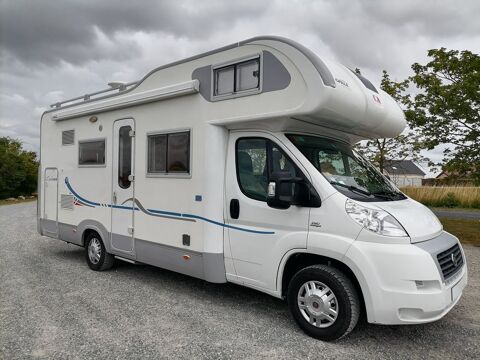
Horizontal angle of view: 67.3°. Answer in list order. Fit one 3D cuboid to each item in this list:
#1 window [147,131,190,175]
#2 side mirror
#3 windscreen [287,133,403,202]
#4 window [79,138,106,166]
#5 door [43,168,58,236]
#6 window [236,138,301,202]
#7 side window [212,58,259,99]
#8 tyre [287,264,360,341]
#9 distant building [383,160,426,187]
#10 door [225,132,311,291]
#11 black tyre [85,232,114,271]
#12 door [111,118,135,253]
[{"bbox_3d":[-0.867,-0.309,4.412,0.847,0.571,0.060,1,0,40],"label":"window"},{"bbox_3d":[0.401,0.091,3.313,0.150,0.340,0.340,1,0,40],"label":"side mirror"},{"bbox_3d":[1.255,-0.127,4.099,1.690,1.020,0.180,1,-45,-50],"label":"windscreen"},{"bbox_3d":[-2.288,-0.405,5.614,0.856,0.426,0.060,1,0,40],"label":"window"},{"bbox_3d":[-3.408,0.398,6.548,0.547,1.205,0.050,1,0,40],"label":"door"},{"bbox_3d":[0.289,-0.108,3.685,0.940,0.670,0.090,1,0,40],"label":"window"},{"bbox_3d":[-0.032,-1.047,3.715,0.684,0.359,0.060,1,0,40],"label":"side window"},{"bbox_3d":[0.761,1.123,3.332,0.680,0.670,0.215,1,0,40],"label":"tyre"},{"bbox_3d":[34.047,-1.159,76.000,9.000,5.700,7.500,1,0,-16],"label":"distant building"},{"bbox_3d":[0.267,0.292,3.686,1.060,1.630,0.160,1,0,40],"label":"door"},{"bbox_3d":[-2.210,1.095,5.751,0.670,0.670,0.215,1,0,40],"label":"black tyre"},{"bbox_3d":[-1.618,0.078,5.043,0.537,1.798,0.060,1,0,40],"label":"door"}]

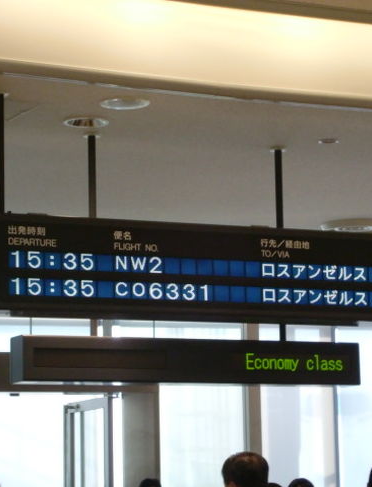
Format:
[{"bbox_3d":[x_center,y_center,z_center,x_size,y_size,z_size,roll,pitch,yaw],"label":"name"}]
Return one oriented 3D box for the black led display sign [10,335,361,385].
[{"bbox_3d":[0.032,0.656,9.600,2.032,0.240,0.187,3,-9,-25],"label":"black led display sign"}]

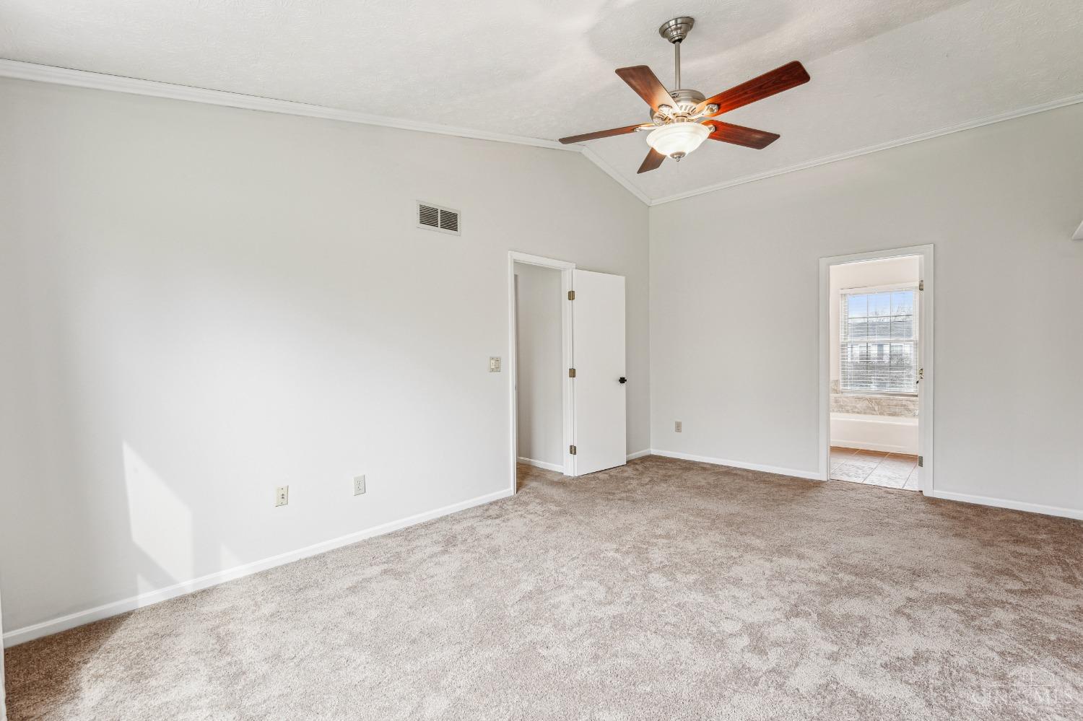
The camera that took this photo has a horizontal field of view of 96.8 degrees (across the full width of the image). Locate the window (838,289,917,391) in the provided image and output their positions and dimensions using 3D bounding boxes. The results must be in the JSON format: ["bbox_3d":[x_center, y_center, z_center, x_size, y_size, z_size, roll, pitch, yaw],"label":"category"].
[{"bbox_3d":[4.559,-0.269,6.531,0.877,1.411,0.050,0,1,43],"label":"window"}]

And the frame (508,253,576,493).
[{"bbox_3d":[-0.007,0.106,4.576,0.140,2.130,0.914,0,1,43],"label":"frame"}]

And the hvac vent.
[{"bbox_3d":[-0.780,-1.074,3.658,0.020,0.200,0.400,0,1,43],"label":"hvac vent"}]

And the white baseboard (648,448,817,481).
[{"bbox_3d":[1.999,1.114,5.267,1.858,0.066,0.016,0,1,43],"label":"white baseboard"}]

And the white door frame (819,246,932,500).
[{"bbox_3d":[3.019,0.087,4.369,0.847,2.123,0.140,0,1,43],"label":"white door frame"}]

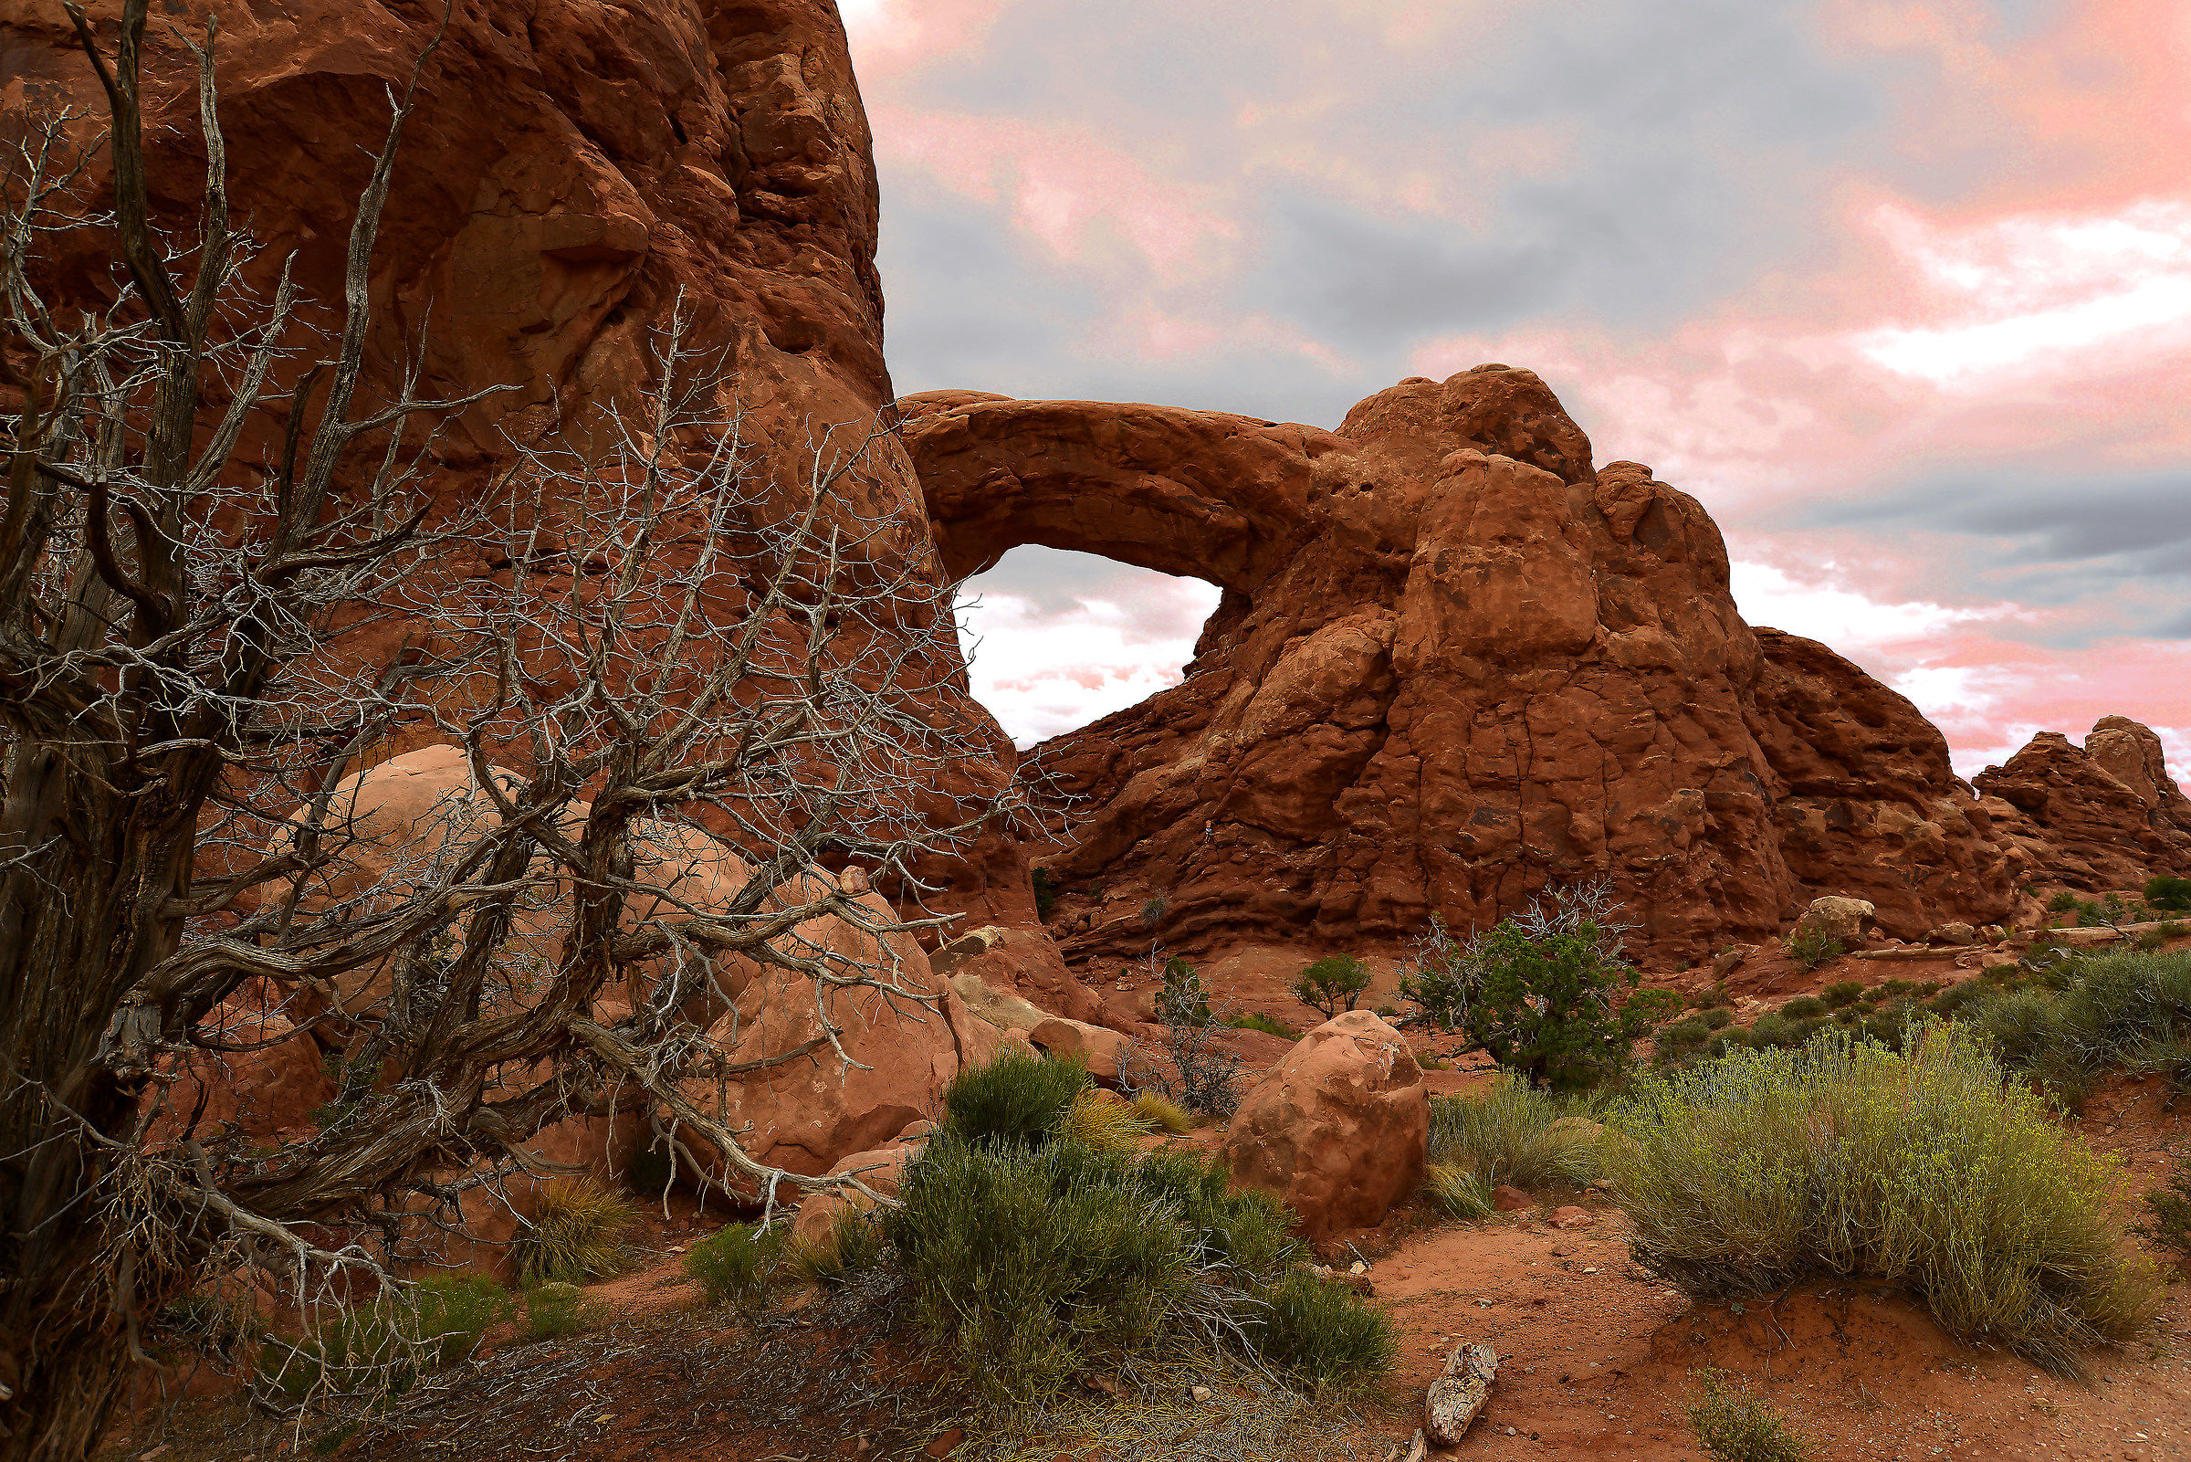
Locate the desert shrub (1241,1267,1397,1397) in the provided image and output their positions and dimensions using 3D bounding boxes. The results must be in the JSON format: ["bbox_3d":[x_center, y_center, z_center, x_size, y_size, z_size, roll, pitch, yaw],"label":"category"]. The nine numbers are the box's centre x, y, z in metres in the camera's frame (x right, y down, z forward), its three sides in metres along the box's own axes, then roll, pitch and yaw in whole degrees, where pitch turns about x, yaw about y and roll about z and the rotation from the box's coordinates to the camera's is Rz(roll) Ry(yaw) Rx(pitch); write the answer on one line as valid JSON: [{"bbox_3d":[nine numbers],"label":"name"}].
[{"bbox_3d":[0.768,2.077,3.800,0.518,0.328,0.466,0,-4,0],"label":"desert shrub"}]

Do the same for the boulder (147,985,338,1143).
[{"bbox_3d":[-5.686,2.224,7.300,1.232,1.061,1.050,0,-5,0],"label":"boulder"}]

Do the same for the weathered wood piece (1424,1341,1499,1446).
[{"bbox_3d":[1.139,2.046,3.400,0.197,0.140,0.503,-2,-4,25],"label":"weathered wood piece"}]

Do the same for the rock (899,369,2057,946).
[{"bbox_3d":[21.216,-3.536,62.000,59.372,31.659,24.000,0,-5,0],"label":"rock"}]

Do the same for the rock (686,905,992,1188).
[{"bbox_3d":[-1.734,2.127,7.400,2.070,1.908,1.700,0,-5,0],"label":"rock"}]

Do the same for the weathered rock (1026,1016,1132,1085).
[{"bbox_3d":[-0.132,2.616,9.000,0.867,0.494,0.737,0,-4,0],"label":"weathered rock"}]

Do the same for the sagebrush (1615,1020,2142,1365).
[{"bbox_3d":[2.940,1.752,4.100,1.924,1.203,1.600,0,-5,0],"label":"sagebrush"}]

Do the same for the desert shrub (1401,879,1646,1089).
[{"bbox_3d":[4.297,2.544,11.000,2.458,2.177,2.200,0,-5,0],"label":"desert shrub"}]

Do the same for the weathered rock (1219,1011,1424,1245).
[{"bbox_3d":[1.014,1.765,4.900,0.887,0.975,0.850,0,-5,0],"label":"weathered rock"}]

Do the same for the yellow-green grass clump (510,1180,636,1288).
[{"bbox_3d":[-2.291,2.197,4.800,0.570,0.472,0.520,0,-5,0],"label":"yellow-green grass clump"}]

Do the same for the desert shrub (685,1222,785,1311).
[{"bbox_3d":[-1.570,2.346,4.800,0.414,0.327,0.372,0,-4,0],"label":"desert shrub"}]

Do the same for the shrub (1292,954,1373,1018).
[{"bbox_3d":[4.749,5.112,22.000,1.561,1.190,1.405,0,-4,0],"label":"shrub"}]

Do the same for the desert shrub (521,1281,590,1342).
[{"bbox_3d":[-2.216,2.385,4.500,0.233,0.201,0.222,0,-4,0],"label":"desert shrub"}]

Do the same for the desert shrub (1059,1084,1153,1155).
[{"bbox_3d":[0.071,2.489,7.000,0.588,0.380,0.529,0,-4,0],"label":"desert shrub"}]

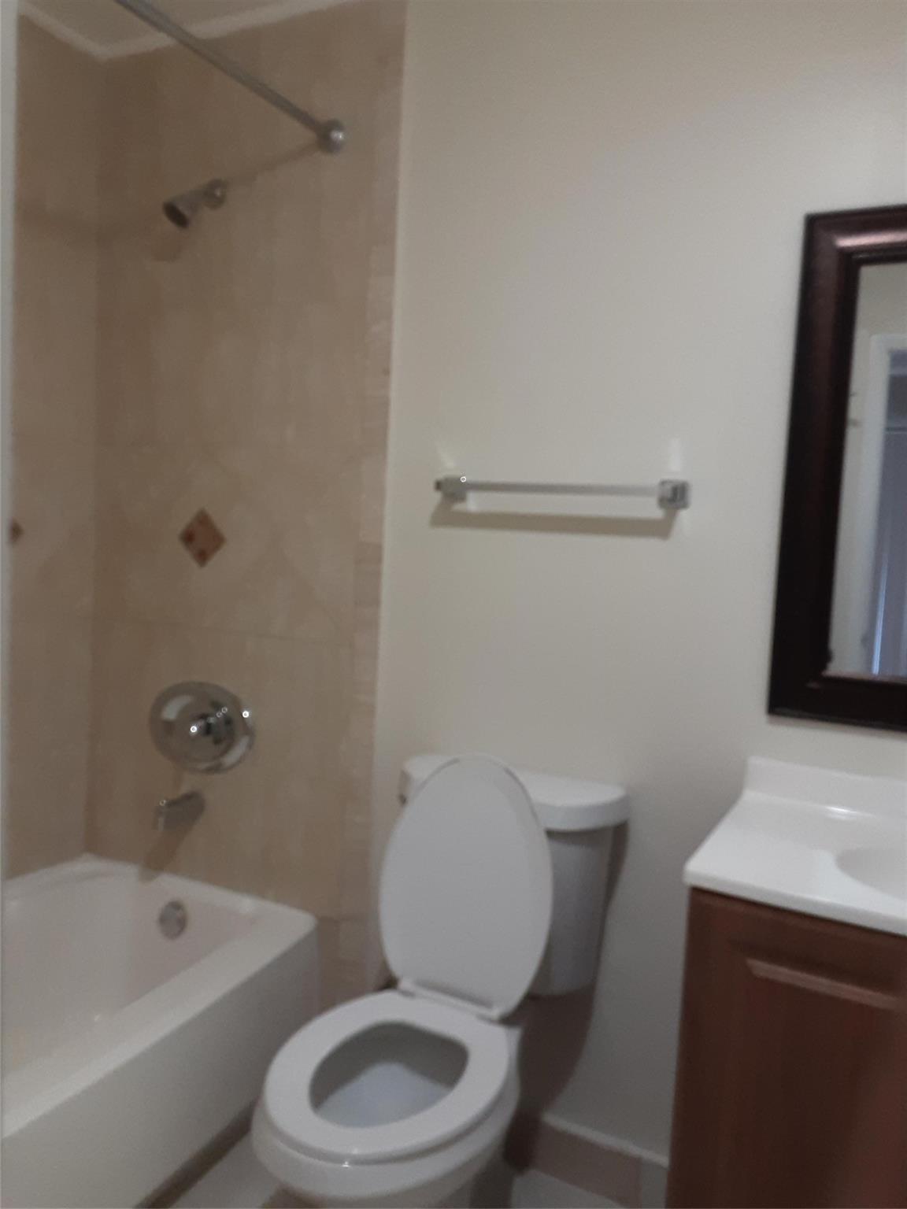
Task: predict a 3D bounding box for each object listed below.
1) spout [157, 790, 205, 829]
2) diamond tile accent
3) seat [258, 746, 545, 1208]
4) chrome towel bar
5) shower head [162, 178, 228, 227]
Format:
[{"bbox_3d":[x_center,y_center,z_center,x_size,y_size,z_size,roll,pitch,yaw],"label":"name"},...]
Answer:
[{"bbox_3d":[-0.655,0.493,2.336,0.058,0.070,0.120,5,5,26],"label":"spout"},{"bbox_3d":[-0.599,-0.158,2.340,0.138,0.140,0.010,5,5,26],"label":"diamond tile accent"},{"bbox_3d":[-0.076,0.532,1.586,0.360,0.490,0.540,5,5,23],"label":"seat"},{"bbox_3d":[0.197,-0.222,1.916,0.521,0.055,0.068,5,5,26],"label":"chrome towel bar"},{"bbox_3d":[-0.581,-0.905,2.192,0.070,0.146,0.164,5,5,26],"label":"shower head"}]

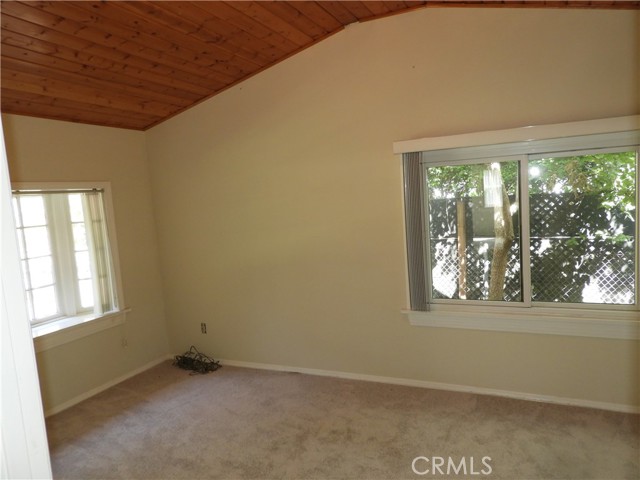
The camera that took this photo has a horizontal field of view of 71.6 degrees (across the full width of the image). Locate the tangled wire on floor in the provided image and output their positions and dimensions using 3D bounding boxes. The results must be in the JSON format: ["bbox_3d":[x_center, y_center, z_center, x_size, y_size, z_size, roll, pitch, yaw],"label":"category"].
[{"bbox_3d":[-1.195,1.156,4.234,0.450,0.140,0.220,1,8,39],"label":"tangled wire on floor"}]

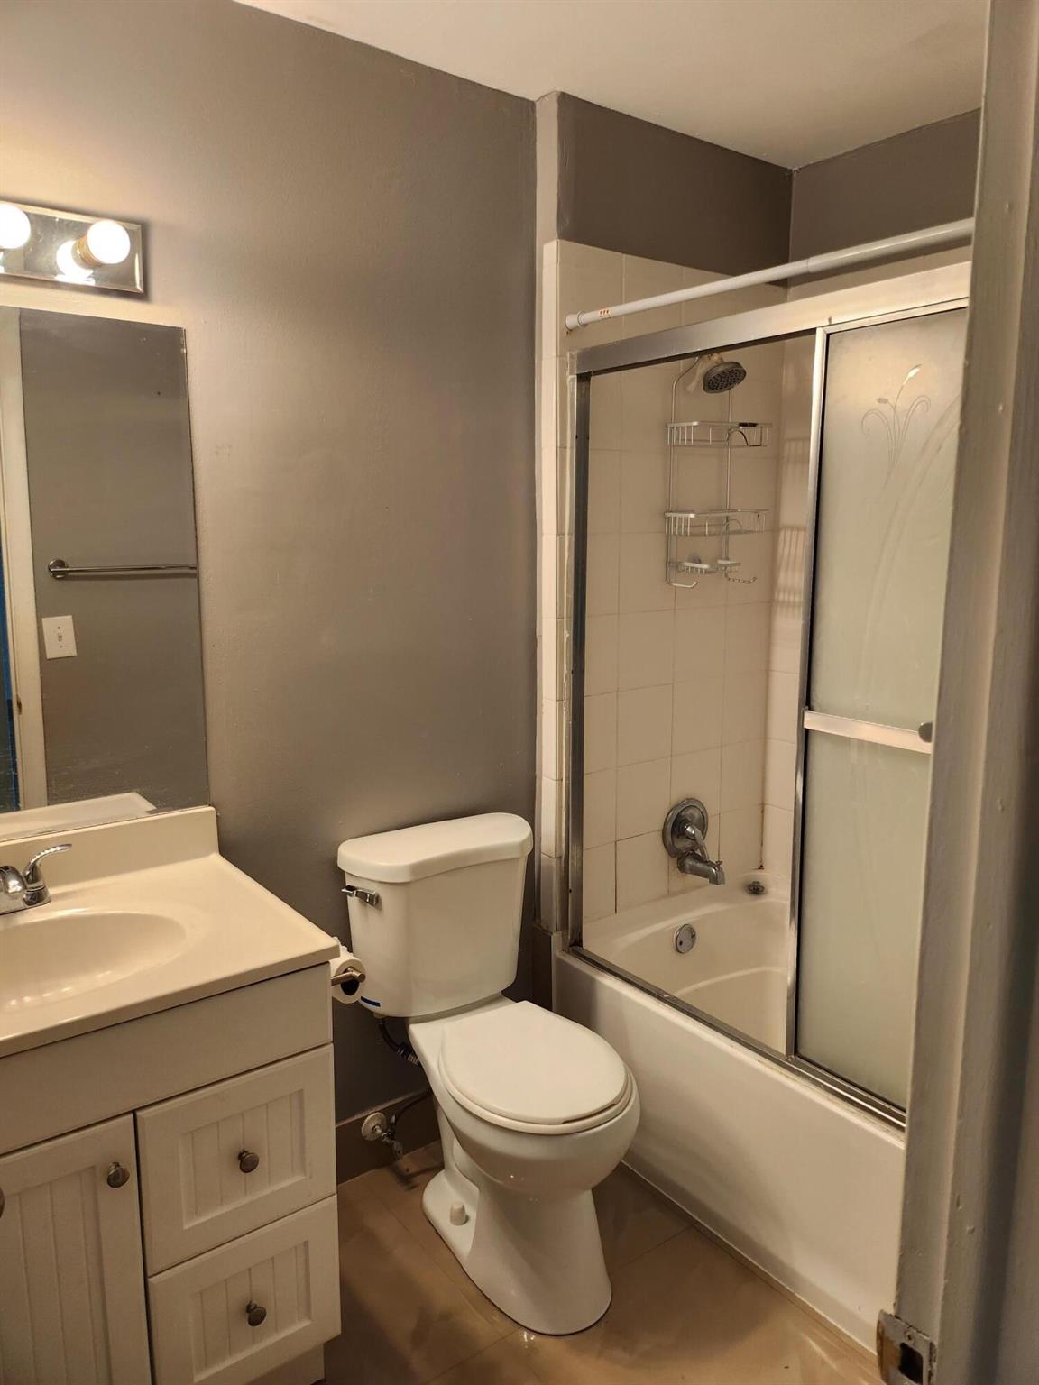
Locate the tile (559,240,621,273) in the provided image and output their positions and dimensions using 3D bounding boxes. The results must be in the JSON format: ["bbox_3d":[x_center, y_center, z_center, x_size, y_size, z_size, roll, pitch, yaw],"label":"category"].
[{"bbox_3d":[0.165,-0.999,2.214,0.194,0.051,0.010,-7,12,-36],"label":"tile"}]

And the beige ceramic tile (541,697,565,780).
[{"bbox_3d":[0.077,0.116,2.366,0.010,0.196,0.054,-7,12,-36],"label":"beige ceramic tile"}]

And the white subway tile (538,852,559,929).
[{"bbox_3d":[0.078,0.507,2.434,0.010,0.199,0.054,-7,12,-36],"label":"white subway tile"}]

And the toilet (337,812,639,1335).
[{"bbox_3d":[-0.032,0.751,2.007,0.453,0.809,0.668,-7,12,-36],"label":"toilet"}]

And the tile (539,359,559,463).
[{"bbox_3d":[0.076,-0.671,2.231,0.010,0.201,0.054,-7,12,-36],"label":"tile"}]

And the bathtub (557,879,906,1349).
[{"bbox_3d":[0.856,0.909,2.108,0.816,0.461,1.510,-7,12,-36],"label":"bathtub"}]

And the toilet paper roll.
[{"bbox_3d":[-0.312,0.476,1.642,0.074,0.074,0.102,-7,12,-36],"label":"toilet paper roll"}]

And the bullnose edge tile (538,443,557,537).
[{"bbox_3d":[0.076,-0.472,2.265,0.010,0.199,0.054,-7,12,-36],"label":"bullnose edge tile"}]

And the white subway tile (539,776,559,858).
[{"bbox_3d":[0.078,0.311,2.400,0.010,0.196,0.054,-7,12,-36],"label":"white subway tile"}]

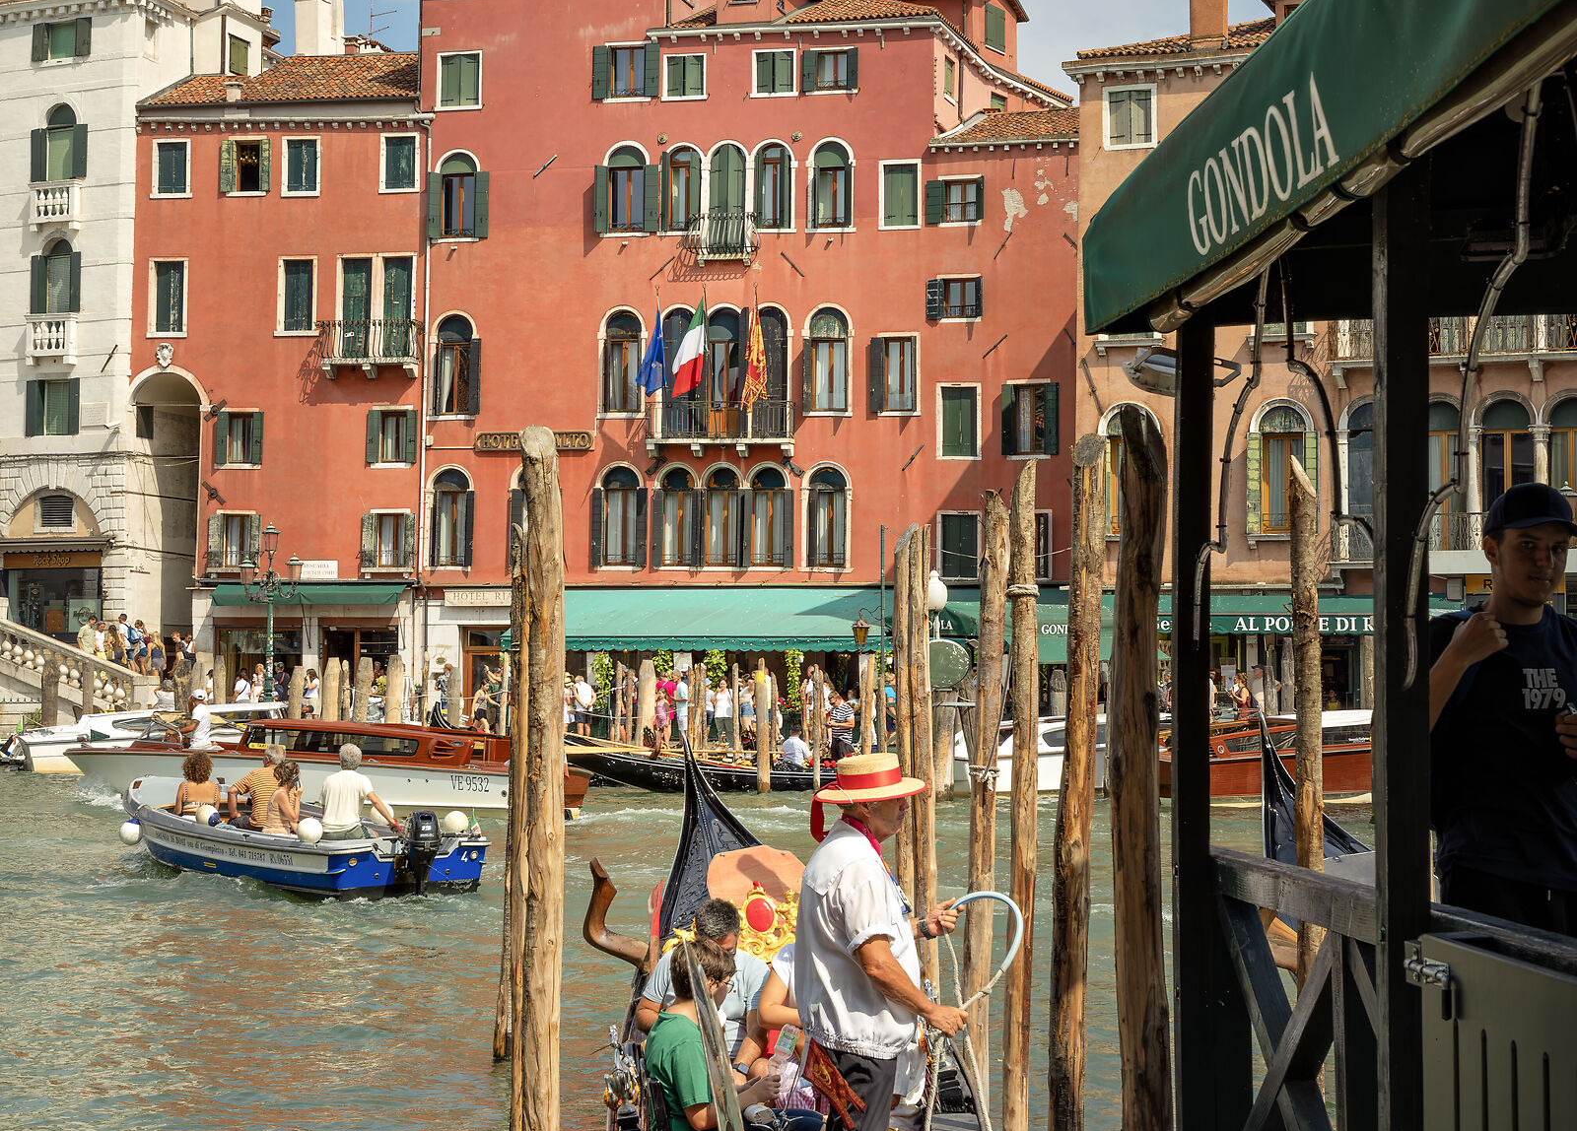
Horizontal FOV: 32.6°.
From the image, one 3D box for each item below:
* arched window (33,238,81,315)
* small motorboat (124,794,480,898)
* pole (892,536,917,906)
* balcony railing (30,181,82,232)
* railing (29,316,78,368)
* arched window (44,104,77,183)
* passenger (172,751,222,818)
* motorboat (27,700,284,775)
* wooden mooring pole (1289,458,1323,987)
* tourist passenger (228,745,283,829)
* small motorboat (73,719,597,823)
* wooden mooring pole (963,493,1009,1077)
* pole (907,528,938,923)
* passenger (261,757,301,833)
[{"bbox_3d":[-19.731,-7.720,72.600,1.500,2.000,0.250,-1,-3,22],"label":"arched window"},{"bbox_3d":[-5.758,3.013,30.594,1.850,1.050,6.000,2,-3,-36],"label":"small motorboat"},{"bbox_3d":[0.626,1.348,14.371,0.100,3.007,0.100,0,-3,2],"label":"pole"},{"bbox_3d":[-19.674,-9.647,72.300,1.500,1.200,0.400,-1,-3,22],"label":"balcony railing"},{"bbox_3d":[-19.801,-5.985,72.400,1.500,1.250,0.400,-1,-3,22],"label":"railing"},{"bbox_3d":[-17.982,-10.401,66.500,0.980,1.950,0.250,-1,-3,21],"label":"arched window"},{"bbox_3d":[-6.484,2.650,29.574,0.550,1.200,0.650,1,-3,-18],"label":"passenger"},{"bbox_3d":[-13.756,4.026,61.565,7.000,1.700,2.200,1,-3,-22],"label":"motorboat"},{"bbox_3d":[2.217,1.138,11.480,0.125,3.191,0.125,-2,-3,11],"label":"wooden mooring pole"},{"bbox_3d":[-5.657,2.553,28.572,0.750,1.300,0.600,-2,-3,41],"label":"tourist passenger"},{"bbox_3d":[-7.973,3.327,44.295,9.300,1.650,2.300,0,-3,18],"label":"small motorboat"},{"bbox_3d":[0.864,1.208,11.867,0.125,3.068,0.125,2,-2,4],"label":"wooden mooring pole"},{"bbox_3d":[0.737,1.322,14.272,0.120,3.052,0.120,-1,-3,3],"label":"pole"},{"bbox_3d":[-5.474,2.687,29.304,0.600,1.150,0.450,2,-3,-37],"label":"passenger"}]

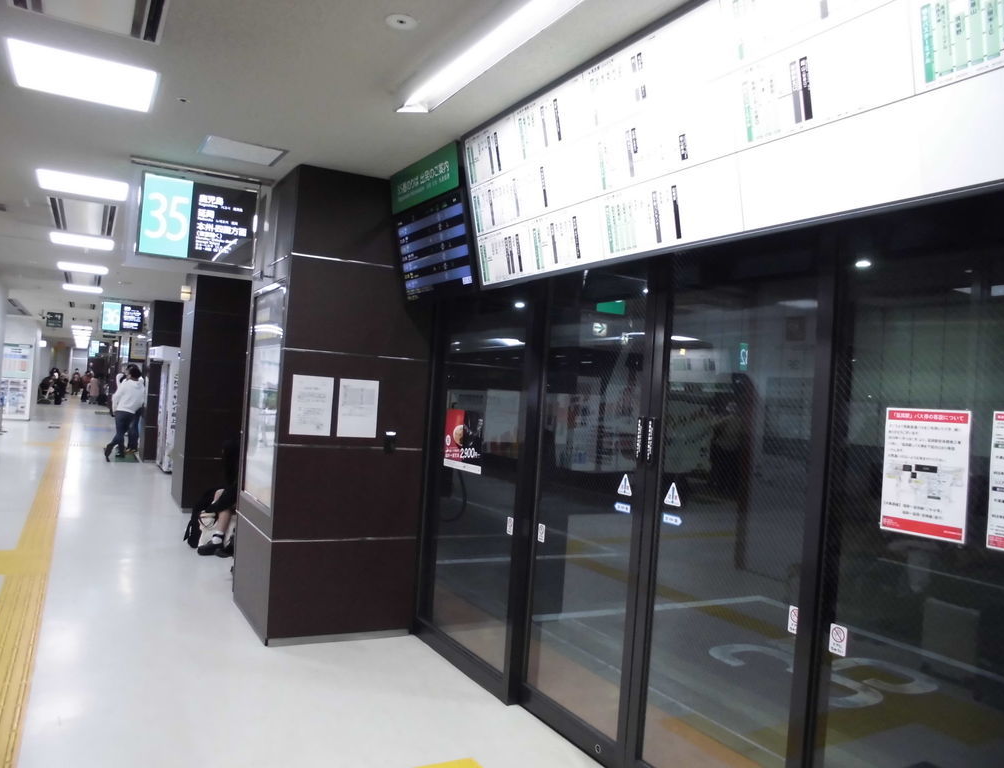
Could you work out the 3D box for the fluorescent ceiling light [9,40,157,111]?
[{"bbox_3d":[-1.927,-1.434,3.558,0.567,0.050,0.610,4,-1,-29],"label":"fluorescent ceiling light"}]

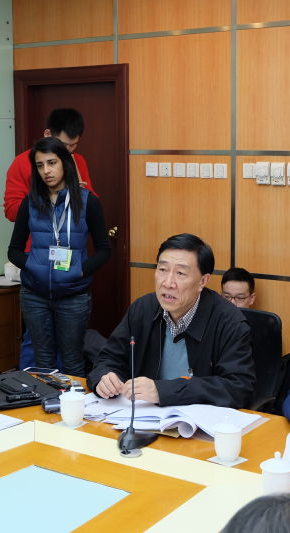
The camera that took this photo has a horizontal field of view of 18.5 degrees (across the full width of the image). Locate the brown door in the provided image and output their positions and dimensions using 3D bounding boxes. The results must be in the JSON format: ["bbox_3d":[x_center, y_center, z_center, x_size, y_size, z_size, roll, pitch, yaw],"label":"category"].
[{"bbox_3d":[-0.485,-0.256,5.933,0.947,2.101,0.100,5,10,34],"label":"brown door"}]

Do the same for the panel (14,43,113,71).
[{"bbox_3d":[-0.549,-1.409,5.957,0.861,0.146,0.030,5,10,34],"label":"panel"}]

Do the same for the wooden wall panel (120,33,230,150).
[{"bbox_3d":[0.171,-1.044,5.361,0.804,0.681,0.030,5,10,34],"label":"wooden wall panel"}]

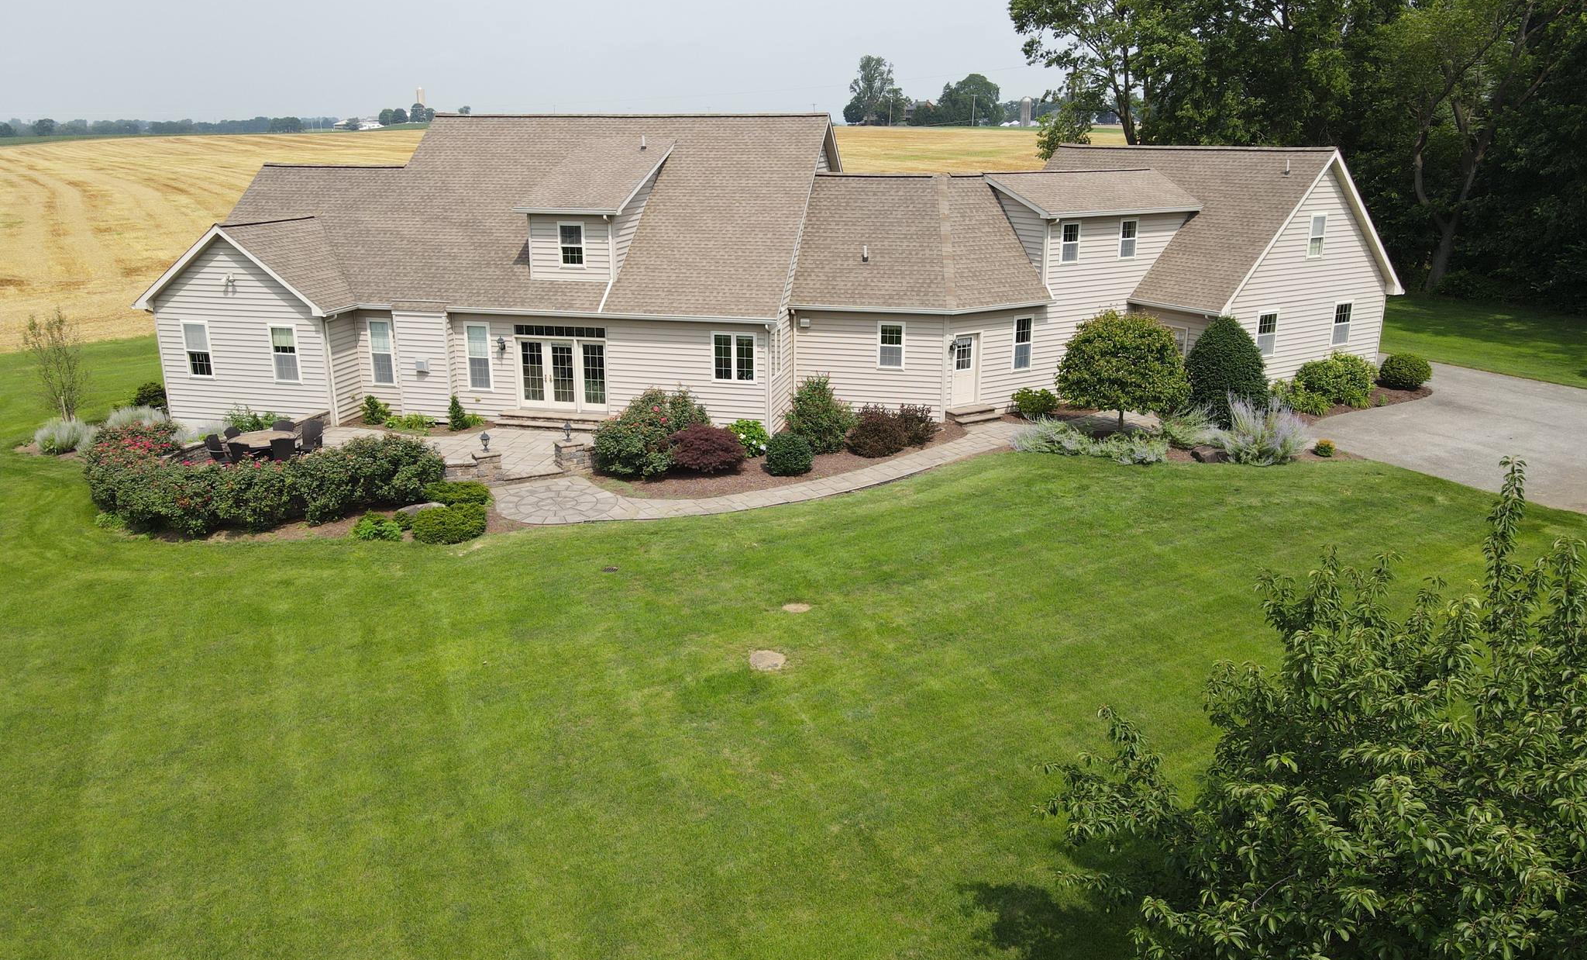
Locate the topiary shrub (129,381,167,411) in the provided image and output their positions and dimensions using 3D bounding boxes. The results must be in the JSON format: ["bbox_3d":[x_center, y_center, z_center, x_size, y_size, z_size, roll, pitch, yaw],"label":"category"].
[{"bbox_3d":[-20.462,-2.626,35.034,1.149,1.070,1.149,0,17,0],"label":"topiary shrub"}]

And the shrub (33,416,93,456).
[{"bbox_3d":[-20.565,-1.280,31.013,1.420,0.930,1.420,0,18,0],"label":"shrub"}]

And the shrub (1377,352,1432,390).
[{"bbox_3d":[19.676,-3.533,35.365,1.440,1.030,1.440,0,18,0],"label":"shrub"}]

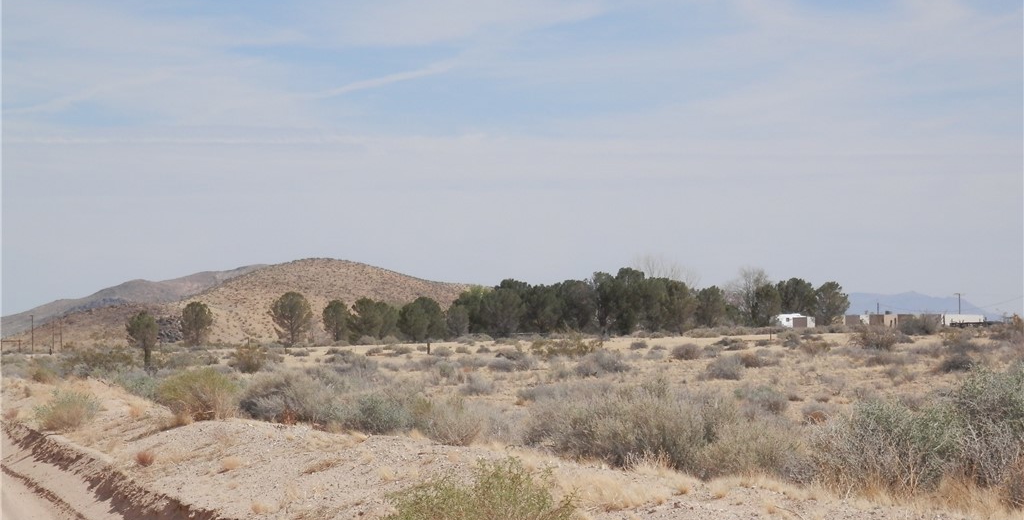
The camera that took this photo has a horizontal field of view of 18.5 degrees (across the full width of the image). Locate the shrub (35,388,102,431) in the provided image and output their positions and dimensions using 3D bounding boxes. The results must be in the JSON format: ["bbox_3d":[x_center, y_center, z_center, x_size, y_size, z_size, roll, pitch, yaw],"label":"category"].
[{"bbox_3d":[-6.733,2.272,47.500,1.000,0.651,0.920,0,-1,0],"label":"shrub"}]

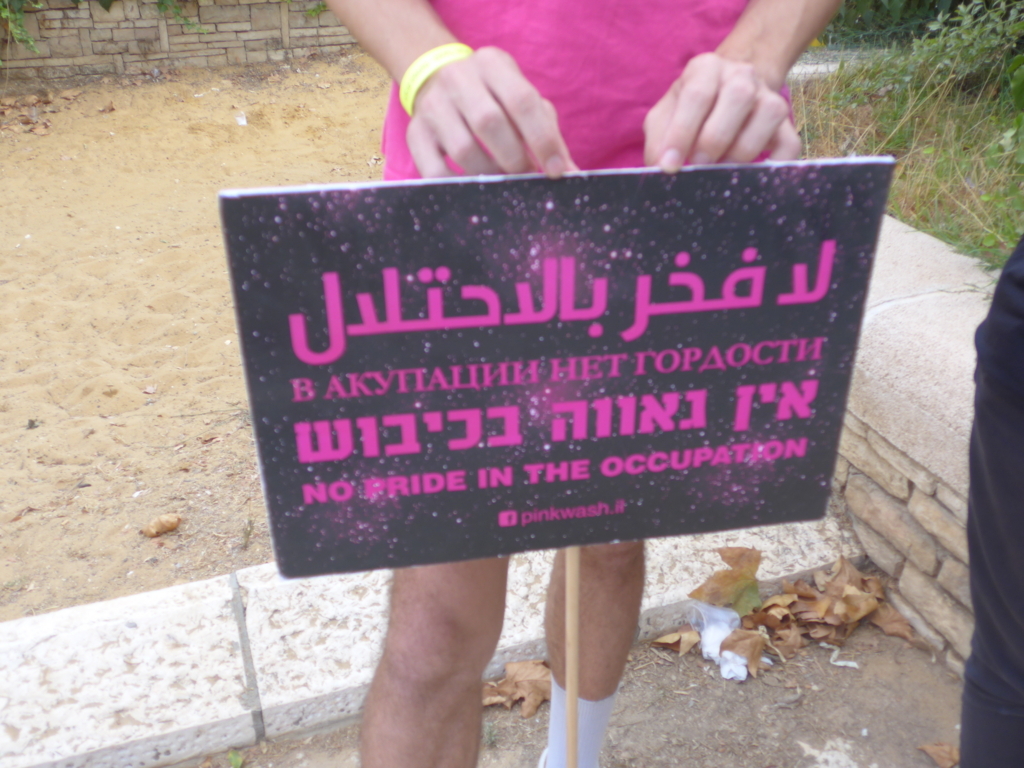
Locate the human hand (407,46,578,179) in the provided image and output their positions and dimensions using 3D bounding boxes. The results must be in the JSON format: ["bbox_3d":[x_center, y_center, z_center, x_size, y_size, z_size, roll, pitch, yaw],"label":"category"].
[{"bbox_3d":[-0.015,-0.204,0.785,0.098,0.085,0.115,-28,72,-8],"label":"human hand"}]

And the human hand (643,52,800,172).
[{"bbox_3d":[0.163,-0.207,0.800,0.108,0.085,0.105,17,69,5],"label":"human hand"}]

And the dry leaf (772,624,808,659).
[{"bbox_3d":[0.447,0.412,1.657,0.060,0.038,0.052,-2,28,0],"label":"dry leaf"}]

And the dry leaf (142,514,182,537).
[{"bbox_3d":[-0.644,0.257,1.899,0.070,0.029,0.032,-18,32,-28],"label":"dry leaf"}]

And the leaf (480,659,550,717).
[{"bbox_3d":[0.006,0.463,1.582,0.135,0.040,0.090,6,28,13],"label":"leaf"}]

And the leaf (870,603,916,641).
[{"bbox_3d":[0.625,0.390,1.701,0.080,0.030,0.058,16,33,31],"label":"leaf"}]

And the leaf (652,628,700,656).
[{"bbox_3d":[0.264,0.415,1.663,0.077,0.036,0.045,-2,28,0],"label":"leaf"}]

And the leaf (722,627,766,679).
[{"bbox_3d":[0.361,0.422,1.621,0.066,0.058,0.053,-2,28,0],"label":"leaf"}]

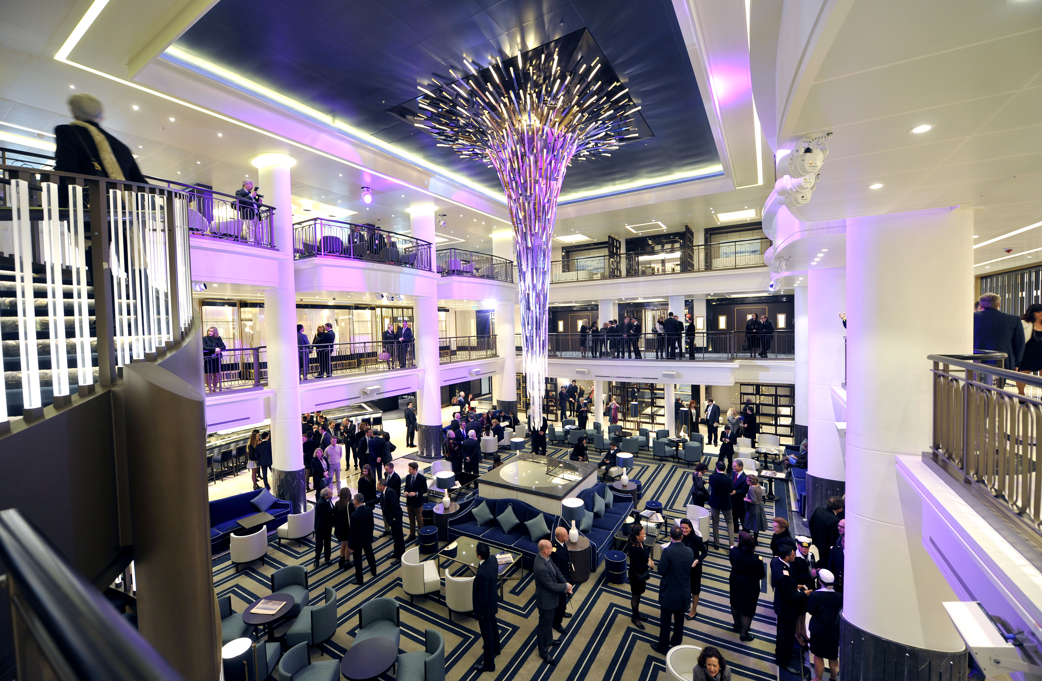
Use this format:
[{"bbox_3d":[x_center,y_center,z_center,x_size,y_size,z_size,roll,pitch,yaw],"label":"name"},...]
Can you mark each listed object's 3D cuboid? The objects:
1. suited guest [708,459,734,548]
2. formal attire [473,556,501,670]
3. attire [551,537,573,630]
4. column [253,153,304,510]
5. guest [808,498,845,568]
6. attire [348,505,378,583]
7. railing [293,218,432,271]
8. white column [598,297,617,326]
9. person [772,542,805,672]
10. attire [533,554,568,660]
[{"bbox_3d":[4.274,3.487,8.566,0.550,1.840,0.420,-1,2,19],"label":"suited guest"},{"bbox_3d":[-0.526,4.042,6.060,0.370,1.620,0.500,0,2,31],"label":"formal attire"},{"bbox_3d":[0.690,4.039,6.804,0.380,1.520,0.500,0,2,34],"label":"attire"},{"bbox_3d":[-6.265,-0.075,10.761,1.050,9.250,0.650,0,2,32],"label":"column"},{"bbox_3d":[5.669,3.690,7.471,0.450,1.680,0.520,-2,2,-3],"label":"guest"},{"bbox_3d":[-3.152,4.014,8.110,0.560,1.470,0.420,-3,2,-37],"label":"attire"},{"bbox_3d":[-5.029,-3.024,13.757,1.780,1.100,4.650,0,2,32],"label":"railing"},{"bbox_3d":[4.038,-0.595,18.808,0.620,2.620,0.620,0,2,32],"label":"white column"},{"bbox_3d":[3.812,3.776,5.811,0.380,1.780,0.520,-1,2,22],"label":"person"},{"bbox_3d":[0.457,3.966,6.142,0.520,1.500,0.500,-1,2,15],"label":"attire"}]

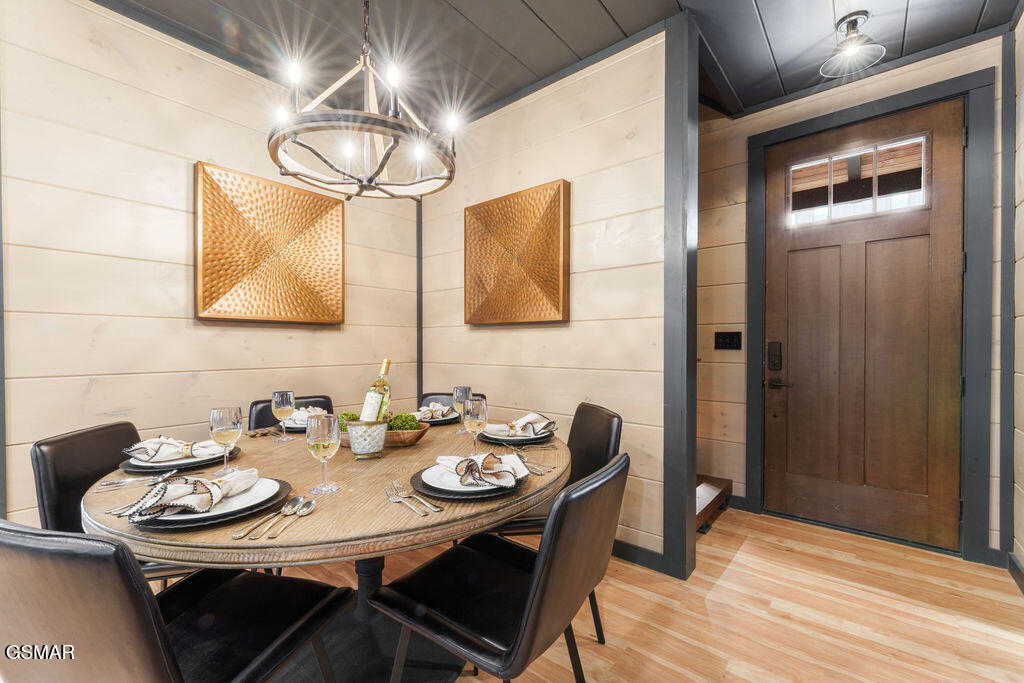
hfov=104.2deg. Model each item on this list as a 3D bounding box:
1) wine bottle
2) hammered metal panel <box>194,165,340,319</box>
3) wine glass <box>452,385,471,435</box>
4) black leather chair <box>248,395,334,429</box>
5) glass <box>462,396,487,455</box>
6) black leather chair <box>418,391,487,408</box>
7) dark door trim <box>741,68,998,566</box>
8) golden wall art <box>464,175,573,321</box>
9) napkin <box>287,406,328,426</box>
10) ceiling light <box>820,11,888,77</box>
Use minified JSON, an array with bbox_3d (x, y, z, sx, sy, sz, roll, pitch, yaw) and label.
[{"bbox_3d":[-0.487,0.201,1.415,0.074,0.305,0.074,15,-2,16],"label":"wine bottle"},{"bbox_3d":[-1.394,-0.522,2.377,0.070,0.800,0.800,0,0,39],"label":"hammered metal panel"},{"bbox_3d":[-0.217,0.300,1.769,0.088,0.200,0.088,0,0,0],"label":"wine glass"},{"bbox_3d":[-0.991,0.734,1.977,0.460,0.840,0.550,0,0,-45],"label":"black leather chair"},{"bbox_3d":[-0.123,0.291,1.335,0.081,0.188,0.081,0,0,0],"label":"glass"},{"bbox_3d":[-0.374,0.734,2.092,0.460,0.840,0.550,0,0,7],"label":"black leather chair"},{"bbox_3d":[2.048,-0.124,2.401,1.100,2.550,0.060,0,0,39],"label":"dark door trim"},{"bbox_3d":[0.006,-0.523,2.550,0.800,0.800,0.070,0,0,39],"label":"golden wall art"},{"bbox_3d":[-0.930,0.337,1.820,0.135,0.060,0.220,0,0,-41],"label":"napkin"},{"bbox_3d":[1.692,-1.493,1.971,0.260,0.230,0.260,0,0,39],"label":"ceiling light"}]

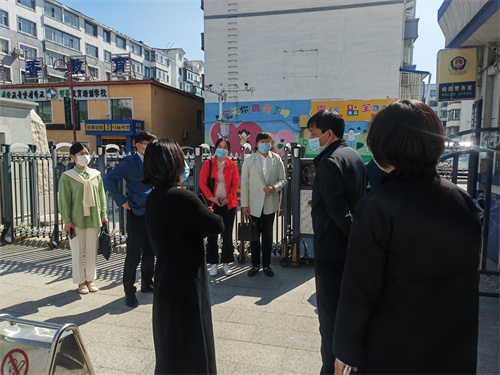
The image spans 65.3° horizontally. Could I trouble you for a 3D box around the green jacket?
[{"bbox_3d":[-1.785,0.104,4.150,0.450,0.630,0.260,-6,8,-42],"label":"green jacket"}]

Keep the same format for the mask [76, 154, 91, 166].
[{"bbox_3d":[-1.742,-0.282,4.070,0.090,0.115,0.135,5,8,38],"label":"mask"}]

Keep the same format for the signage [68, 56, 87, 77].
[{"bbox_3d":[-12.385,-8.687,28.000,1.380,1.350,0.170,1,6,13],"label":"signage"}]

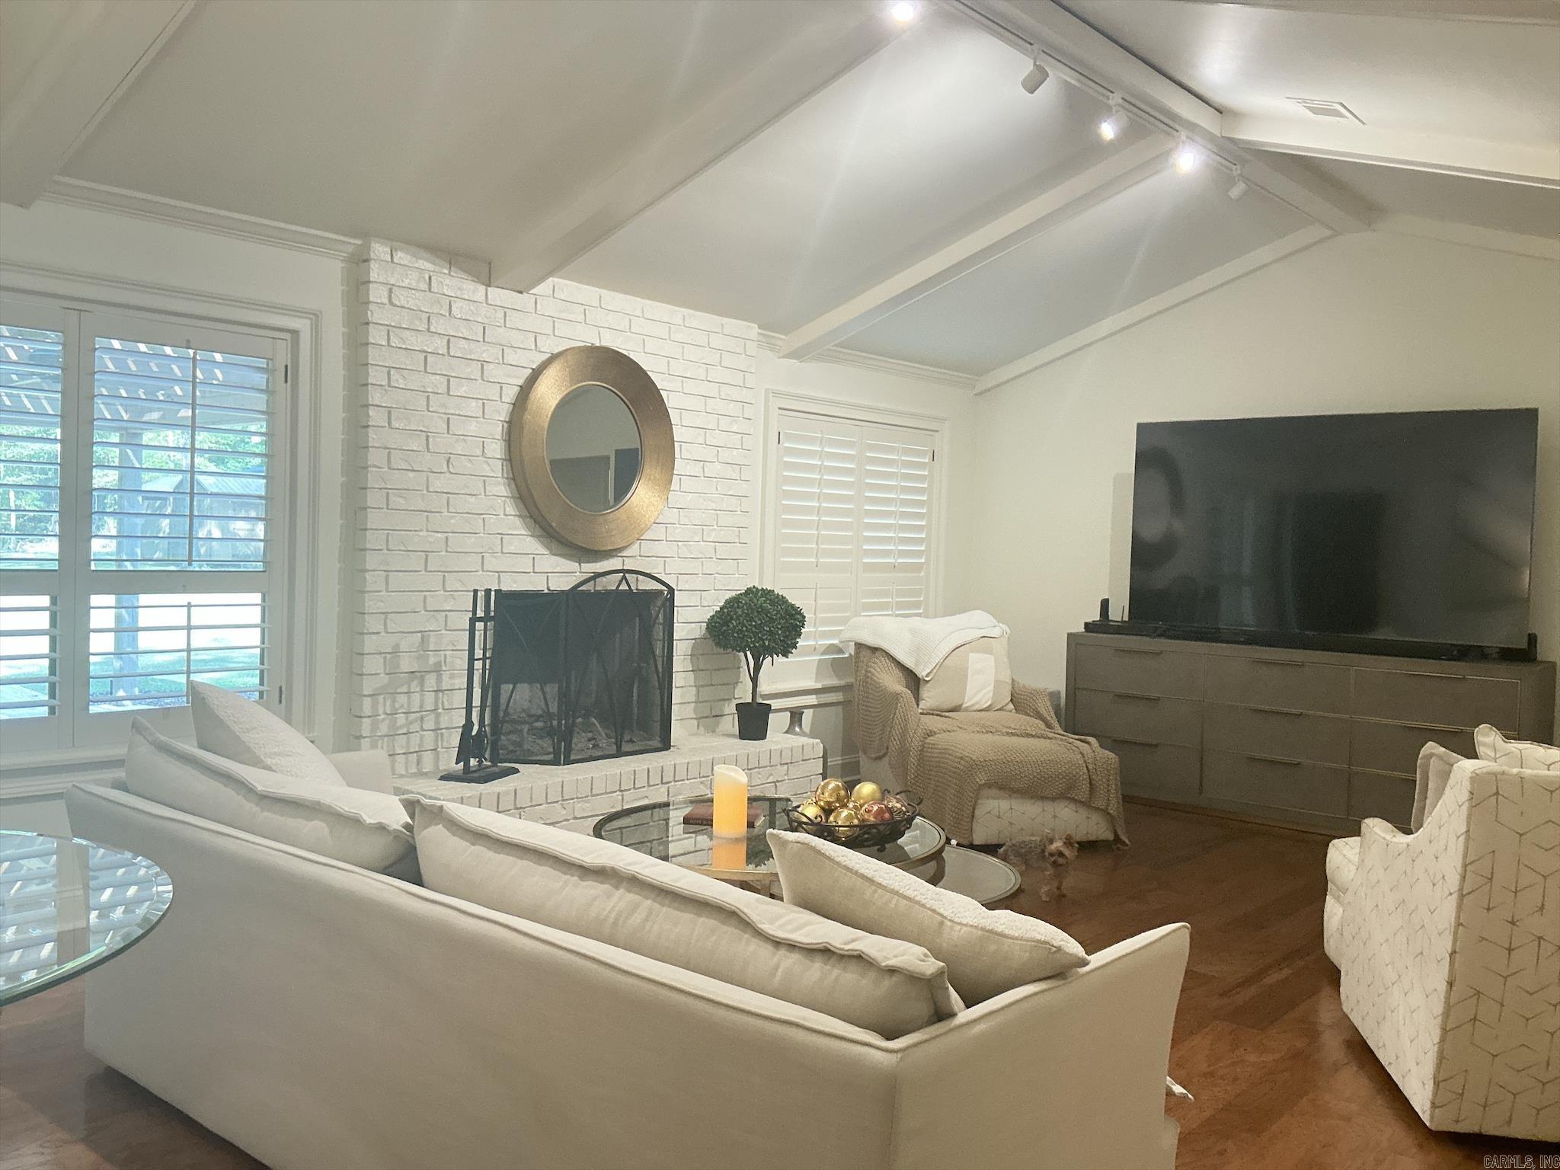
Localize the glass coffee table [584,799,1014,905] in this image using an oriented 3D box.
[{"bbox_3d":[0.068,0.959,3.661,1.280,0.460,1.030,3,2,42],"label":"glass coffee table"}]

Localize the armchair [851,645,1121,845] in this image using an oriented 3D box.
[{"bbox_3d":[0.952,0.730,6.093,0.860,0.740,1.120,1,2,-15],"label":"armchair"}]

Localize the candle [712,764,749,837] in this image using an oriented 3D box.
[{"bbox_3d":[-0.135,0.587,3.440,0.090,0.185,0.090,2,2,0],"label":"candle"}]

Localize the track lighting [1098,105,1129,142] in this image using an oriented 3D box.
[{"bbox_3d":[1.232,-1.705,4.664,0.110,0.125,0.075,0,2,-37],"label":"track lighting"}]

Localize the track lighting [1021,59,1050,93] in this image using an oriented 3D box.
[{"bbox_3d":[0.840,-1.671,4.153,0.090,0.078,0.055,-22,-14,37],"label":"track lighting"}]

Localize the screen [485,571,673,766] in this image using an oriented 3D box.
[{"bbox_3d":[-0.747,0.332,5.408,0.207,0.792,0.972,3,2,42],"label":"screen"}]

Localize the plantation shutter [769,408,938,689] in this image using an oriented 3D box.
[{"bbox_3d":[0.445,-0.190,7.109,0.060,1.470,1.440,3,2,42],"label":"plantation shutter"}]

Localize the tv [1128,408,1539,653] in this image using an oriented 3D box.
[{"bbox_3d":[2.655,-0.297,6.282,1.900,1.075,0.080,3,2,42],"label":"tv"}]

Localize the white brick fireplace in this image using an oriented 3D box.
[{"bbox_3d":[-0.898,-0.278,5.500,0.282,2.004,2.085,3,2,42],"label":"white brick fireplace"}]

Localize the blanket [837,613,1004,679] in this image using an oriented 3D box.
[{"bbox_3d":[0.749,0.318,6.691,0.780,0.310,0.360,1,2,-15],"label":"blanket"}]

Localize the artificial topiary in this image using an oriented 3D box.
[{"bbox_3d":[-0.118,0.290,5.989,0.450,0.563,0.470,2,2,0],"label":"artificial topiary"}]

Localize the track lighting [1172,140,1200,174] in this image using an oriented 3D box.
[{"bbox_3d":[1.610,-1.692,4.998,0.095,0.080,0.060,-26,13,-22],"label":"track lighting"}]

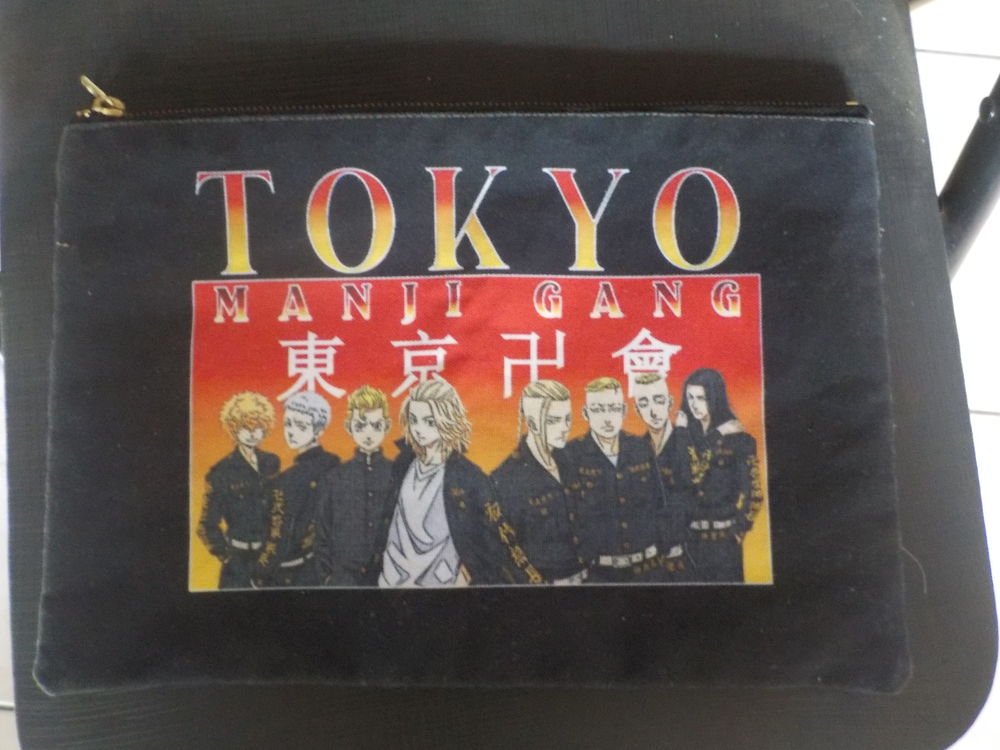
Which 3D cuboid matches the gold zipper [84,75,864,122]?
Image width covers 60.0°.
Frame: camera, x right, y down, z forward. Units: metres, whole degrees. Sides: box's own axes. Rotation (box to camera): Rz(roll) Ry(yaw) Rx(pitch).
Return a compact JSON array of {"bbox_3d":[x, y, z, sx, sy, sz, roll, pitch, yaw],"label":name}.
[{"bbox_3d":[-0.013,-0.111,0.345,0.313,0.010,0.015,0,83,0],"label":"gold zipper"}]

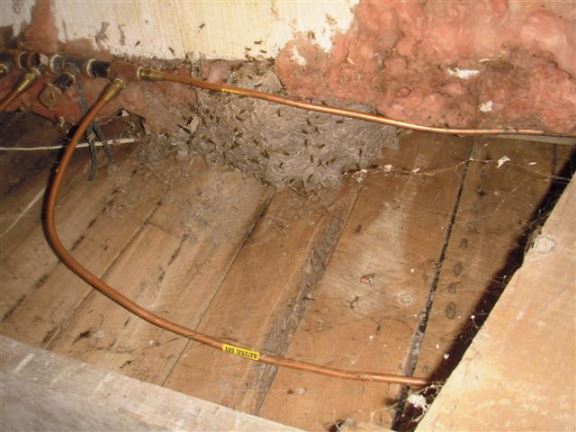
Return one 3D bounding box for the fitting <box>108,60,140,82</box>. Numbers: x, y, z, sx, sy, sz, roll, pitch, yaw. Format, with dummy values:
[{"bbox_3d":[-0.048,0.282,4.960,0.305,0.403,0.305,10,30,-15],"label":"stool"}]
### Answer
[{"bbox_3d":[-0.277,-0.243,1.086,0.067,0.038,0.052,12,49,25],"label":"fitting"}]

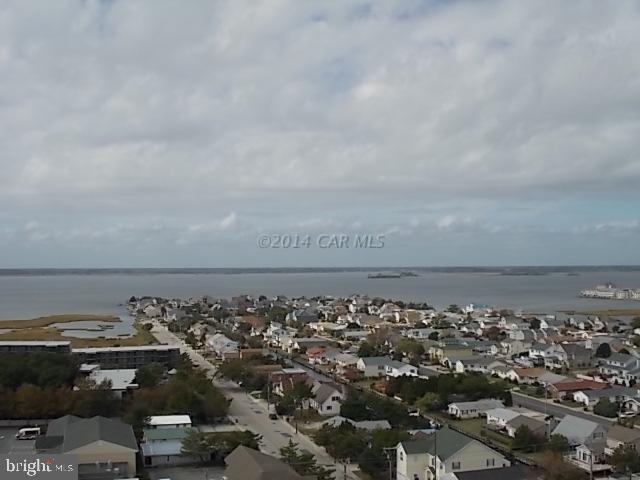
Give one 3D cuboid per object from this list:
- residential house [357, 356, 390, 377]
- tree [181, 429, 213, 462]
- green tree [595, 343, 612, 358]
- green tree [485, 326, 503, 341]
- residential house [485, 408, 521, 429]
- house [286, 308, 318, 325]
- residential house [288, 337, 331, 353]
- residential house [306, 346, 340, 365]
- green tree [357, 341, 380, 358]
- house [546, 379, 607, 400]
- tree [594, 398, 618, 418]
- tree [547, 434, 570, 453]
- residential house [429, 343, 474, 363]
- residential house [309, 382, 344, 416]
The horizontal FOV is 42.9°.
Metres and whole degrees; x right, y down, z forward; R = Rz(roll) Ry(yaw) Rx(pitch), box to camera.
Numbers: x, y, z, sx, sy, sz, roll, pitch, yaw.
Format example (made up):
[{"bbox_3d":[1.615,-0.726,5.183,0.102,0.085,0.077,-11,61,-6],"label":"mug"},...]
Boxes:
[{"bbox_3d":[20.020,47.180,303.960,10.000,6.500,8.000,0,-2,-18],"label":"residential house"},{"bbox_3d":[-27.090,45.029,178.426,7.000,7.700,6.790,0,-2,0],"label":"tree"},{"bbox_3d":[123.969,49.112,355.727,7.040,7.430,7.040,-1,-2,19],"label":"green tree"},{"bbox_3d":[91.770,50.100,432.520,9.500,8.400,9.500,0,-2,0],"label":"green tree"},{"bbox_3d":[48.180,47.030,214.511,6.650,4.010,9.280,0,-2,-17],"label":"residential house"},{"bbox_3d":[-13.454,58.173,624.338,18.000,9.800,13.500,0,-2,-21],"label":"house"},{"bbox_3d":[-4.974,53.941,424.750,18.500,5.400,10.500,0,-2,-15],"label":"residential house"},{"bbox_3d":[1.810,49.140,343.740,12.000,5.400,9.000,0,-2,-18],"label":"residential house"},{"bbox_3d":[22.478,50.828,377.542,10.300,8.300,9.990,0,-2,0],"label":"green tree"},{"bbox_3d":[81.895,47.650,258.977,17.100,5.080,7.820,0,-2,-17],"label":"house"},{"bbox_3d":[81.160,47.054,230.586,6.500,5.800,6.300,0,-2,0],"label":"tree"},{"bbox_3d":[54.151,46.146,184.705,5.180,4.010,4.980,-1,-2,16],"label":"tree"},{"bbox_3d":[54.890,47.380,338.330,13.300,8.000,9.000,0,-2,-18],"label":"residential house"},{"bbox_3d":[2.050,47.139,241.543,7.600,7.200,13.000,0,-2,-15],"label":"residential house"}]

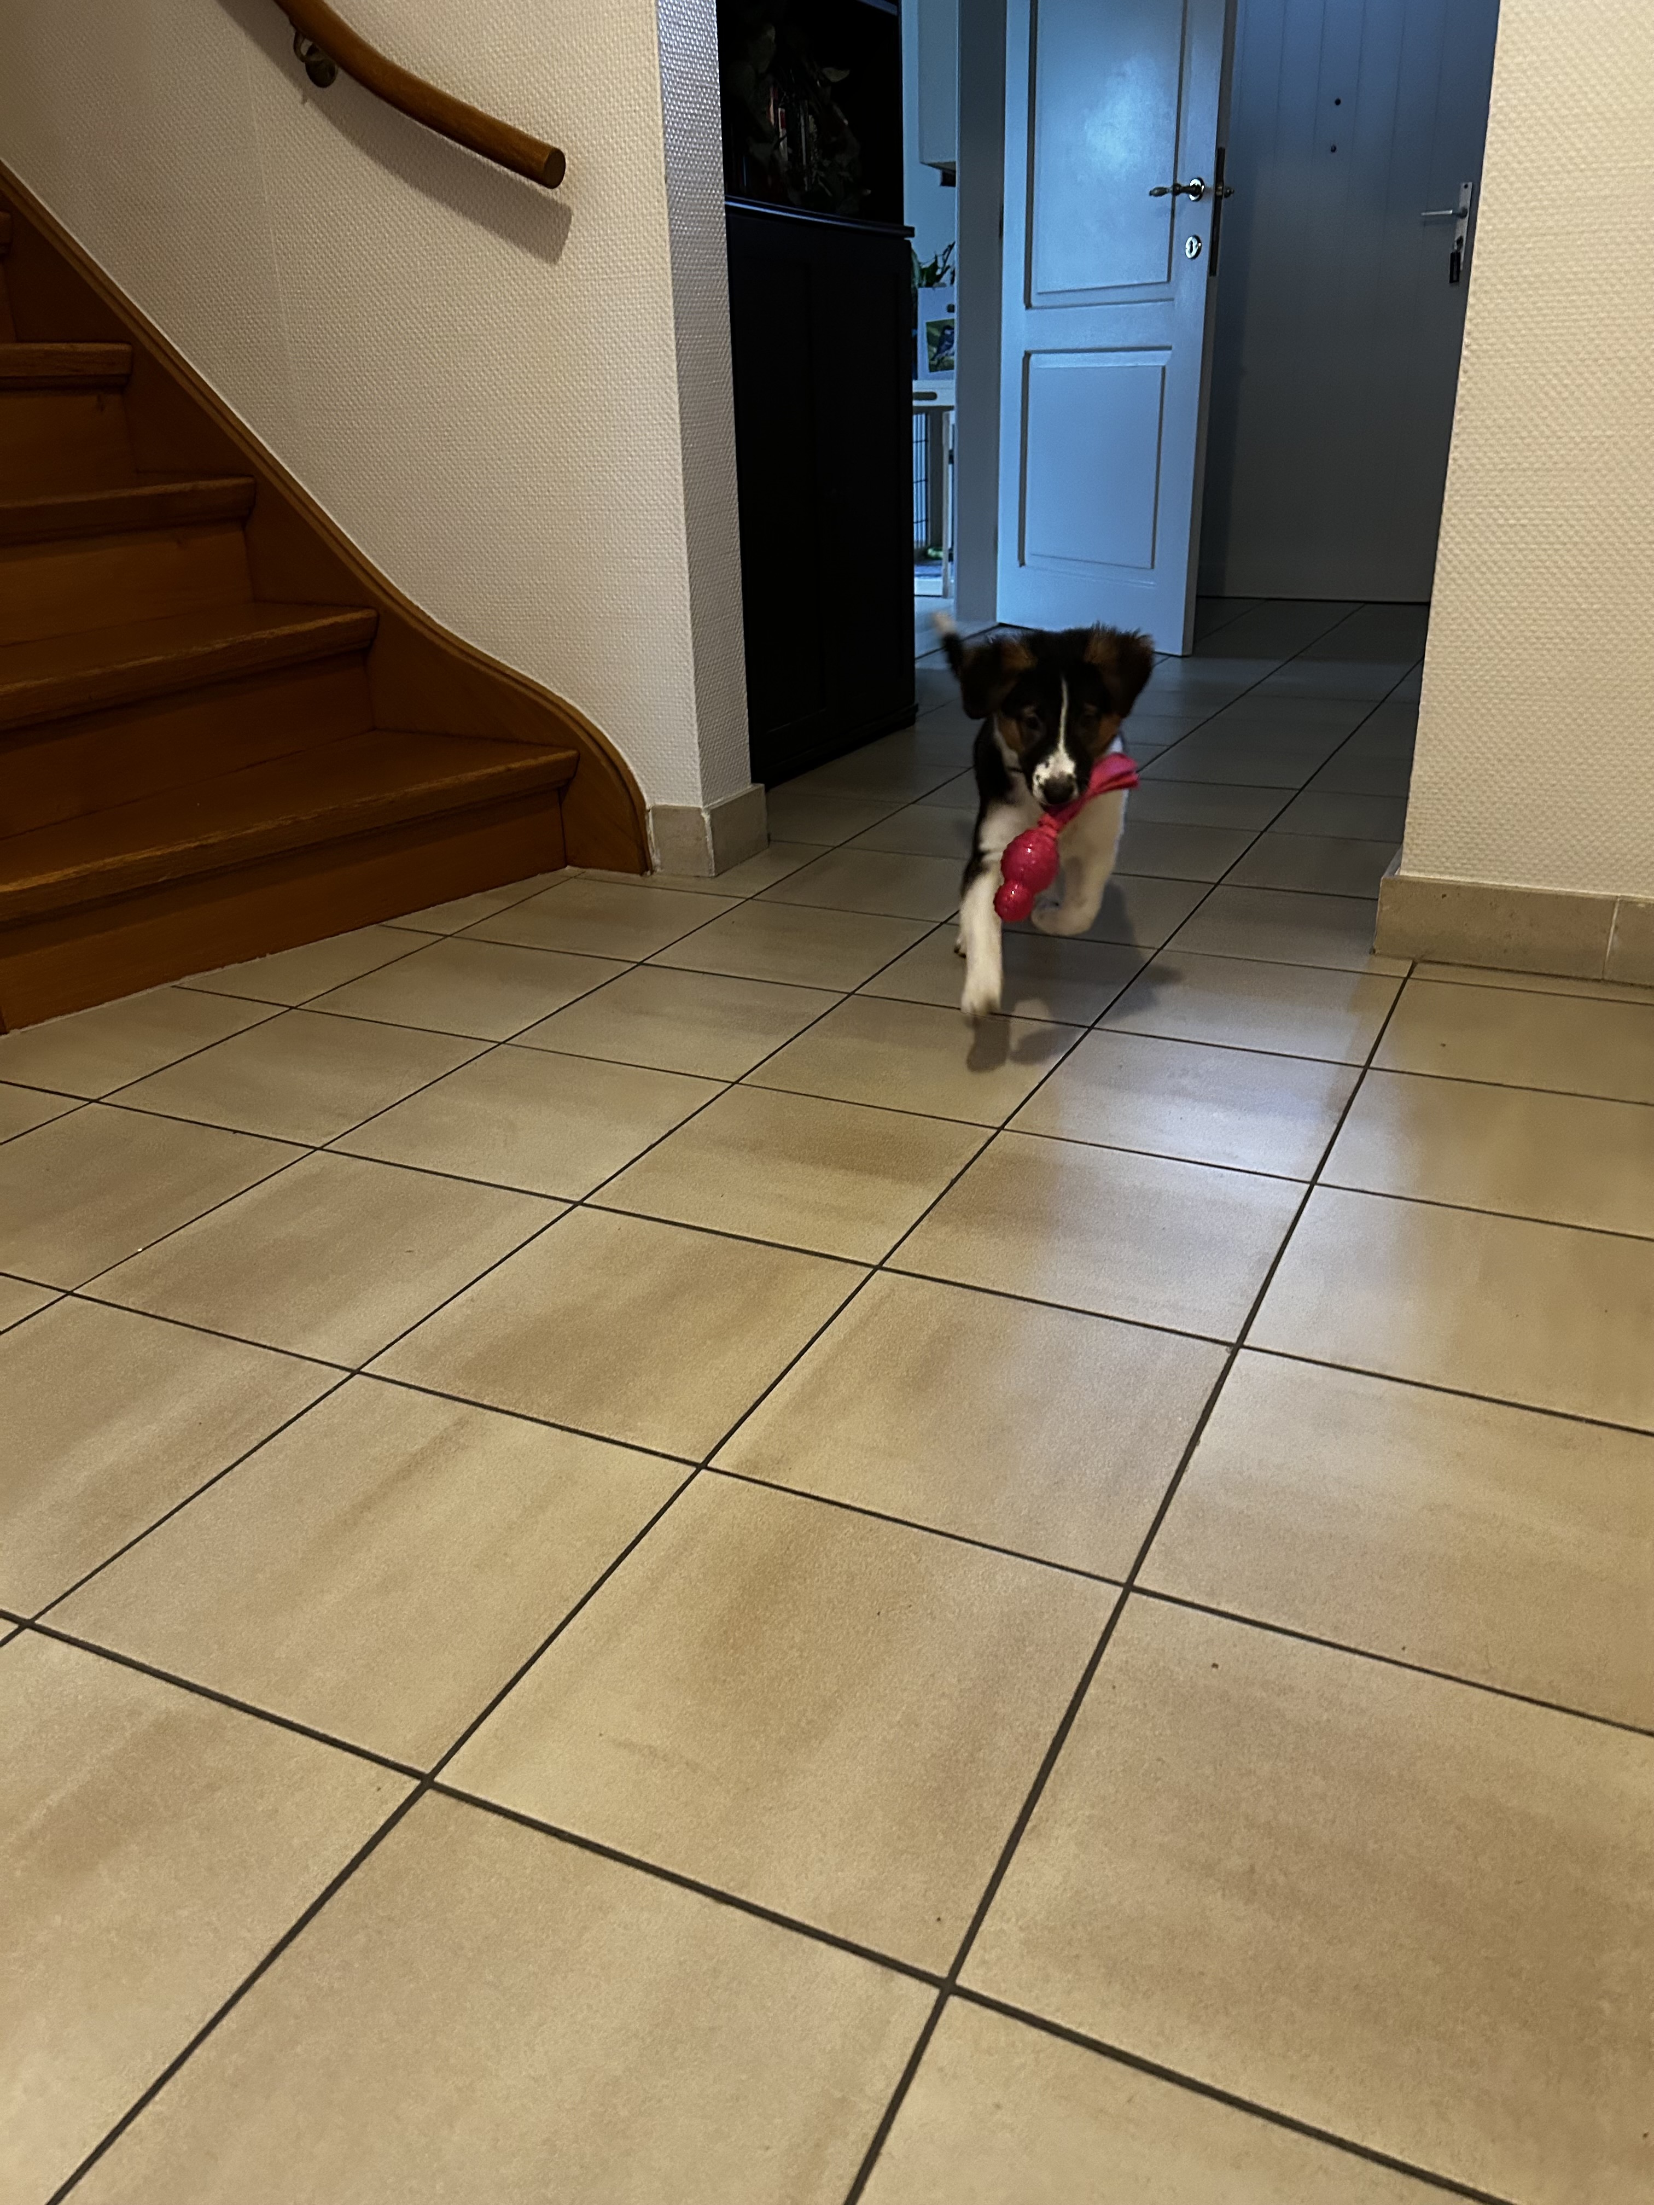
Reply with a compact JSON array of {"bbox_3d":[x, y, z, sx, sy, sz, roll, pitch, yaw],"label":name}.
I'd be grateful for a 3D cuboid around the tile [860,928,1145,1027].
[{"bbox_3d":[0.232,-0.161,2.074,0.297,0.010,0.297,10,26,24],"label":"tile"}]

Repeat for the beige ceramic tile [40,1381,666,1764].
[{"bbox_3d":[-0.287,0.292,1.081,0.297,0.012,0.297,10,26,24],"label":"beige ceramic tile"}]

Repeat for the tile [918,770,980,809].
[{"bbox_3d":[0.351,-0.545,2.938,0.297,0.012,0.297,10,26,24],"label":"tile"}]

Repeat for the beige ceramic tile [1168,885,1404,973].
[{"bbox_3d":[0.636,-0.227,2.209,0.297,0.012,0.297,10,26,24],"label":"beige ceramic tile"}]

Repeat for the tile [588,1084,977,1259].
[{"bbox_3d":[-0.027,0.065,1.576,0.297,0.012,0.297,10,26,24],"label":"tile"}]

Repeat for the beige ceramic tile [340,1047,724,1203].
[{"bbox_3d":[-0.300,0.019,1.702,0.297,0.012,0.297,10,26,24],"label":"beige ceramic tile"}]

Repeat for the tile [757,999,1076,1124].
[{"bbox_3d":[0.102,-0.048,1.826,0.297,0.010,0.297,10,26,24],"label":"tile"}]

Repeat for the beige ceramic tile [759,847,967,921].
[{"bbox_3d":[0.089,-0.320,2.444,0.297,0.010,0.297,10,26,24],"label":"beige ceramic tile"}]

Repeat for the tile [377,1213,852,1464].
[{"bbox_3d":[-0.157,0.178,1.329,0.297,0.010,0.297,10,26,24],"label":"tile"}]

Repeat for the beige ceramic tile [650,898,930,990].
[{"bbox_3d":[-0.041,-0.208,2.196,0.297,0.010,0.297,10,26,24],"label":"beige ceramic tile"}]

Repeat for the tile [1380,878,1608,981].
[{"bbox_3d":[0.818,-0.215,2.034,0.265,0.100,0.011,10,26,24],"label":"tile"}]

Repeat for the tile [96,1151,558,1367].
[{"bbox_3d":[-0.430,0.131,1.450,0.297,0.010,0.297,10,26,24],"label":"tile"}]

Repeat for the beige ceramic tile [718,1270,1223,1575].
[{"bbox_3d":[0.115,0.226,1.210,0.297,0.012,0.297,10,26,24],"label":"beige ceramic tile"}]

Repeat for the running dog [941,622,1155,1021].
[{"bbox_3d":[0.237,-0.339,1.930,0.225,0.430,0.480,-5,24,-7],"label":"running dog"}]

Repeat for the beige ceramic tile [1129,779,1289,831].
[{"bbox_3d":[0.624,-0.499,2.817,0.297,0.012,0.297,10,26,24],"label":"beige ceramic tile"}]

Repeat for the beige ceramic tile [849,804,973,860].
[{"bbox_3d":[0.221,-0.433,2.690,0.297,0.012,0.297,10,26,24],"label":"beige ceramic tile"}]

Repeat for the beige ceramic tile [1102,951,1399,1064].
[{"bbox_3d":[0.506,-0.114,1.951,0.297,0.012,0.297,10,26,24],"label":"beige ceramic tile"}]

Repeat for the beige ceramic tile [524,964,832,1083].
[{"bbox_3d":[-0.169,-0.094,1.946,0.297,0.012,0.297,10,26,24],"label":"beige ceramic tile"}]

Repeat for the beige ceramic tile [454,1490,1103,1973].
[{"bbox_3d":[-0.015,0.339,0.960,0.297,0.012,0.297,10,26,24],"label":"beige ceramic tile"}]

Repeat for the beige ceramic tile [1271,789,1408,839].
[{"bbox_3d":[0.901,-0.459,2.713,0.297,0.010,0.297,10,26,24],"label":"beige ceramic tile"}]

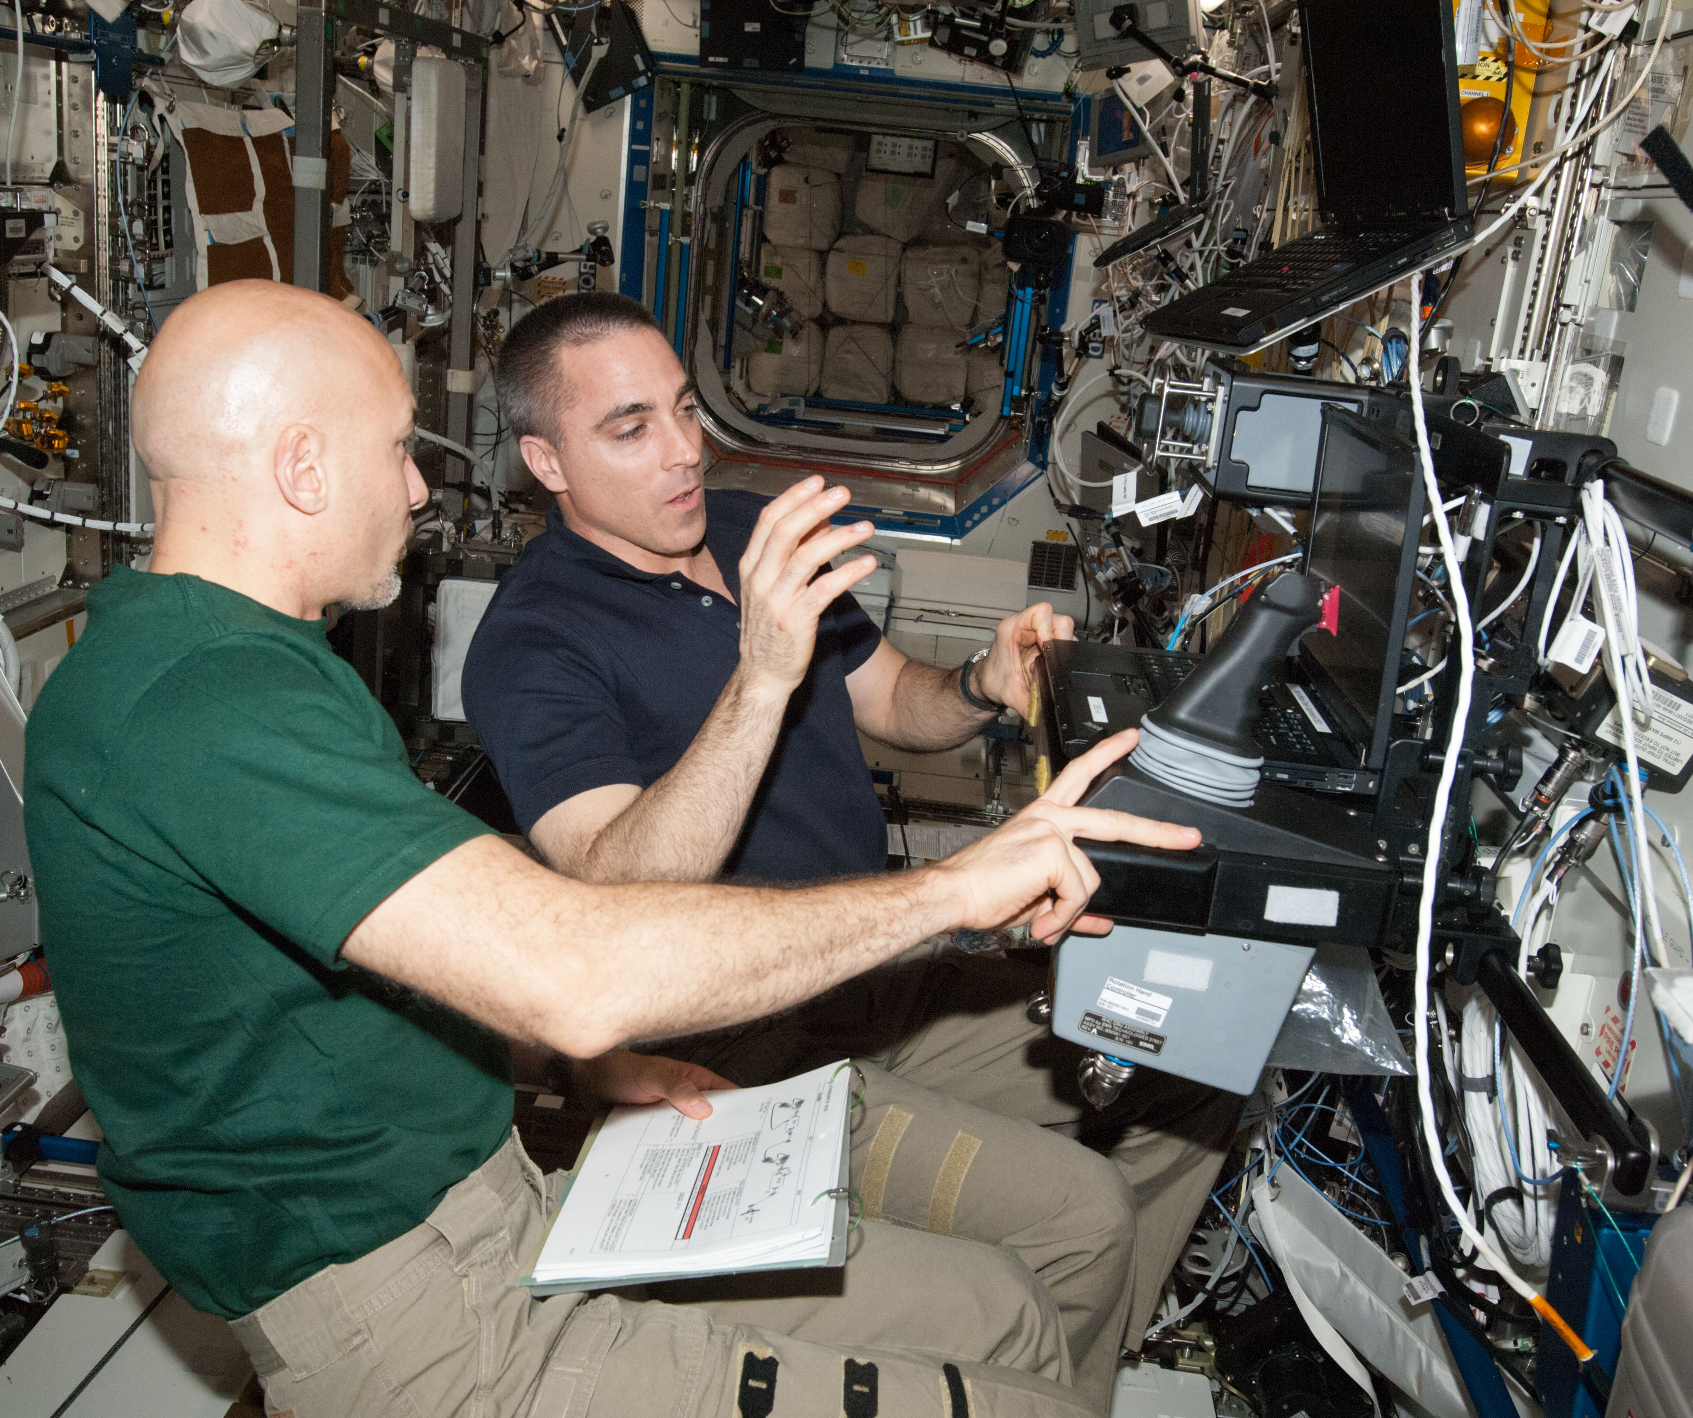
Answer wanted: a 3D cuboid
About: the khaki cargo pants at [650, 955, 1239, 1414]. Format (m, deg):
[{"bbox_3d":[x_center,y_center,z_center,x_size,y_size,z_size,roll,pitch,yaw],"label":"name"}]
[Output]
[{"bbox_3d":[0.044,0.479,1.583,0.570,0.440,0.400,17,21,37],"label":"khaki cargo pants"}]

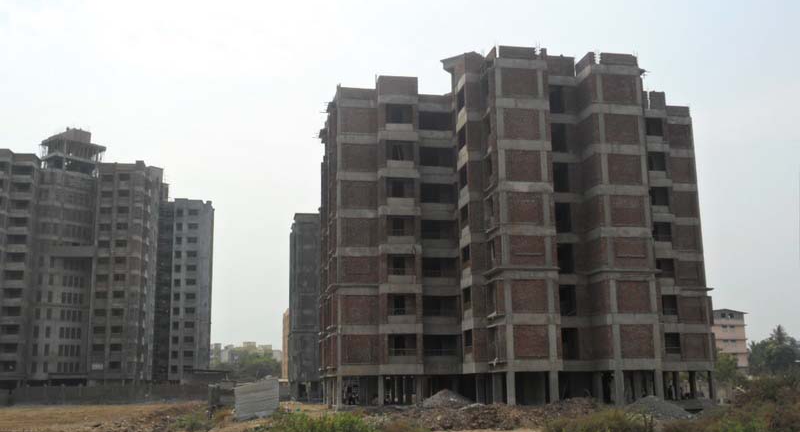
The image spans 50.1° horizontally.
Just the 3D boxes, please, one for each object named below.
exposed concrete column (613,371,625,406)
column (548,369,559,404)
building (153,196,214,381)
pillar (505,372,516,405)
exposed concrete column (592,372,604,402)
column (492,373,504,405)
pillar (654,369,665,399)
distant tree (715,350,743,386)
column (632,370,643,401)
[{"bbox_3d":[14.311,11.234,55.800,0.450,2.290,0.420,1,-11,-10],"label":"exposed concrete column"},{"bbox_3d":[9.852,11.059,54.600,0.450,2.290,0.420,1,-11,-10],"label":"column"},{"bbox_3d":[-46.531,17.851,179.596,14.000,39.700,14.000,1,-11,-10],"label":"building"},{"bbox_3d":[7.055,11.020,54.200,0.430,2.290,0.400,1,-11,-10],"label":"pillar"},{"bbox_3d":[13.499,11.746,58.300,0.430,2.290,0.420,1,-11,-10],"label":"exposed concrete column"},{"bbox_3d":[6.549,11.627,57.200,0.450,2.290,0.480,1,-11,-10],"label":"column"},{"bbox_3d":[17.105,11.294,56.300,0.430,2.290,0.400,1,-11,-10],"label":"pillar"},{"bbox_3d":[40.460,19.173,105.000,3.600,5.400,3.500,1,-11,-10],"label":"distant tree"},{"bbox_3d":[16.957,12.235,61.000,0.430,2.290,0.420,1,-11,-10],"label":"column"}]

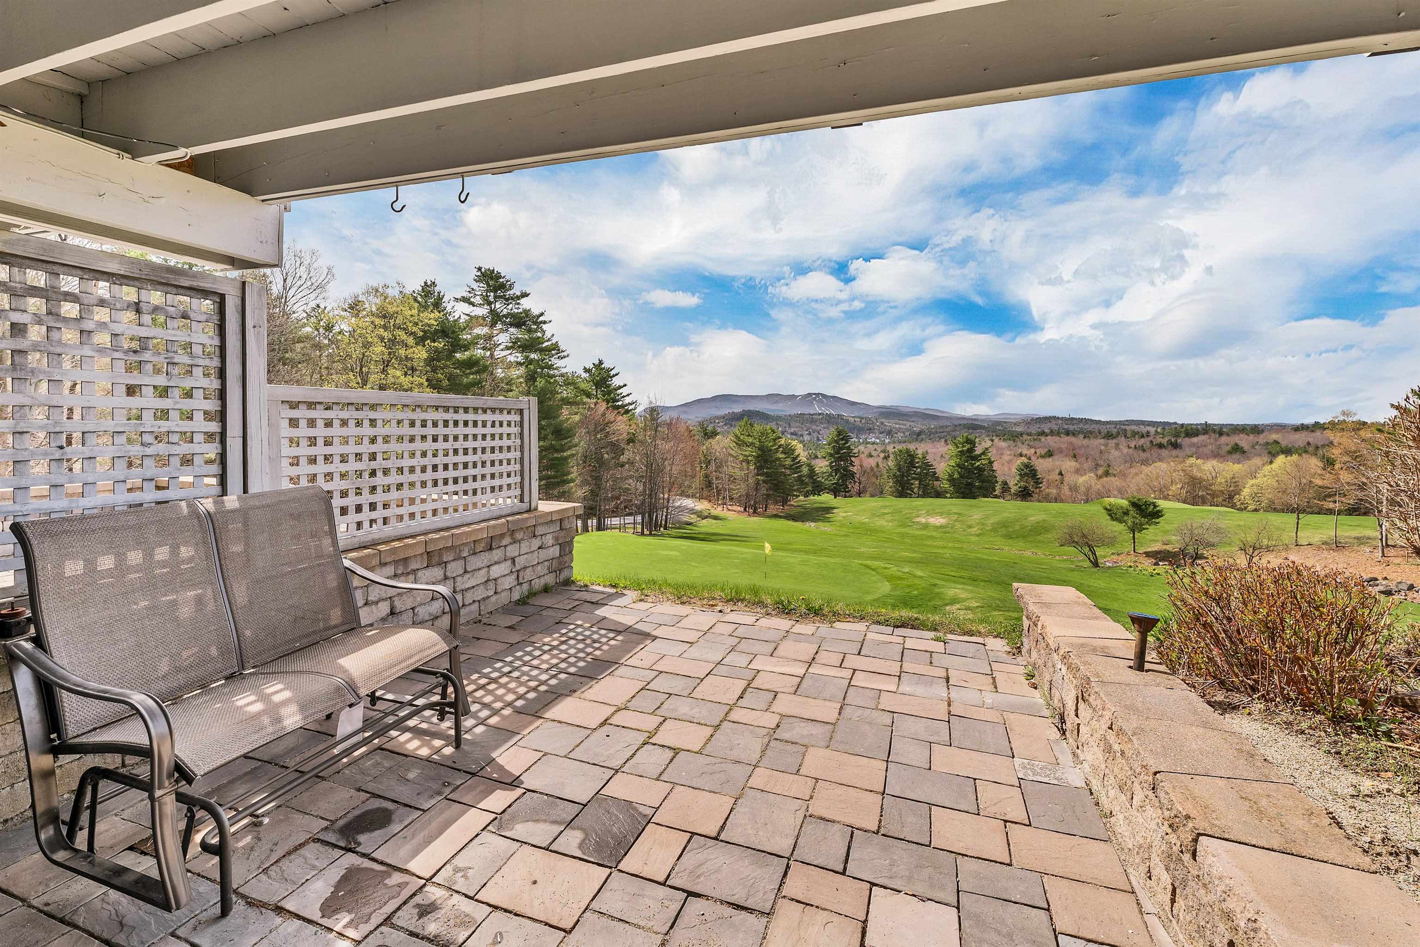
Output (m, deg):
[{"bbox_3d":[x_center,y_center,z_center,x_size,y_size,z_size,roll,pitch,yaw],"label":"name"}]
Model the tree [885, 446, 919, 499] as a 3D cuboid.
[{"bbox_3d":[38.931,-0.113,112.000,6.589,10.581,6.589,3,5,19],"label":"tree"}]

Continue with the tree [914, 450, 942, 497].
[{"bbox_3d":[44.501,0.341,113.000,6.126,9.767,6.126,4,6,21],"label":"tree"}]

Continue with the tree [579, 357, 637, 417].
[{"bbox_3d":[-14.617,-5.276,75.000,9.023,20.804,9.023,1,5,-11],"label":"tree"}]

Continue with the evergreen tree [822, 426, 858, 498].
[{"bbox_3d":[25.969,-2.101,110.000,6.883,14.372,6.883,3,5,13],"label":"evergreen tree"}]

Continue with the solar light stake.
[{"bbox_3d":[1.620,0.629,2.049,0.096,0.208,0.096,6,7,39],"label":"solar light stake"}]

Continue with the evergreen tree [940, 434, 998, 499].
[{"bbox_3d":[51.607,-1.327,110.000,10.005,12.824,10.005,4,6,25],"label":"evergreen tree"}]

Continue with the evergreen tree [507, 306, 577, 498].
[{"bbox_3d":[-18.445,-6.573,60.000,7.721,23.276,7.721,0,5,-17],"label":"evergreen tree"}]

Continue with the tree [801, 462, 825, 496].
[{"bbox_3d":[19.515,1.055,105.000,5.393,7.176,5.393,3,5,11],"label":"tree"}]

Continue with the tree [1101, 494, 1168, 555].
[{"bbox_3d":[31.469,3.750,41.000,3.856,4.368,3.856,6,7,38],"label":"tree"}]

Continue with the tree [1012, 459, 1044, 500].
[{"bbox_3d":[67.468,1.411,117.000,5.906,8.937,5.906,5,6,30],"label":"tree"}]

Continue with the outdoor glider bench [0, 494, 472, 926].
[{"bbox_3d":[-1.445,0.598,1.881,0.813,0.932,1.010,3,5,18],"label":"outdoor glider bench"}]

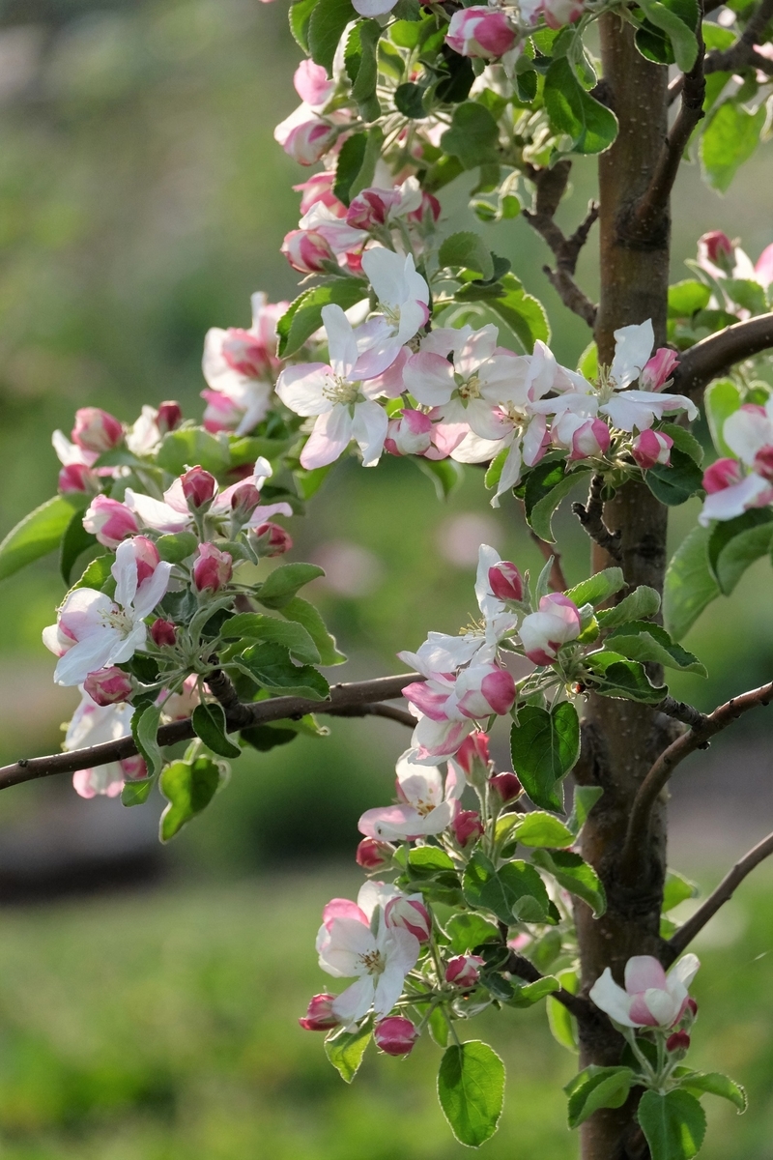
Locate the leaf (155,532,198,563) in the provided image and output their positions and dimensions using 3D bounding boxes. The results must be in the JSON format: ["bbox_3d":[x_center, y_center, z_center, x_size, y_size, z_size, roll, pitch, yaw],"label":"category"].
[{"bbox_3d":[-0.067,-0.010,2.200,0.013,0.010,0.012,1,5,0],"label":"leaf"}]

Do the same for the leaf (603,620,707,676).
[{"bbox_3d":[0.082,0.021,2.100,0.032,0.008,0.014,20,18,6],"label":"leaf"}]

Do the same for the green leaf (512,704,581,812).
[{"bbox_3d":[0.053,0.059,2.330,0.022,0.036,0.009,-5,0,9],"label":"green leaf"}]

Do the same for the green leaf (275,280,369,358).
[{"bbox_3d":[-0.020,-0.083,2.210,0.034,0.016,0.013,-35,9,-7],"label":"green leaf"}]

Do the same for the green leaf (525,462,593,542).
[{"bbox_3d":[0.060,-0.027,2.420,0.013,0.028,0.018,28,0,-33],"label":"green leaf"}]

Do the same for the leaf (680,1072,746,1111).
[{"bbox_3d":[0.111,0.174,2.370,0.024,0.011,0.017,16,15,5],"label":"leaf"}]

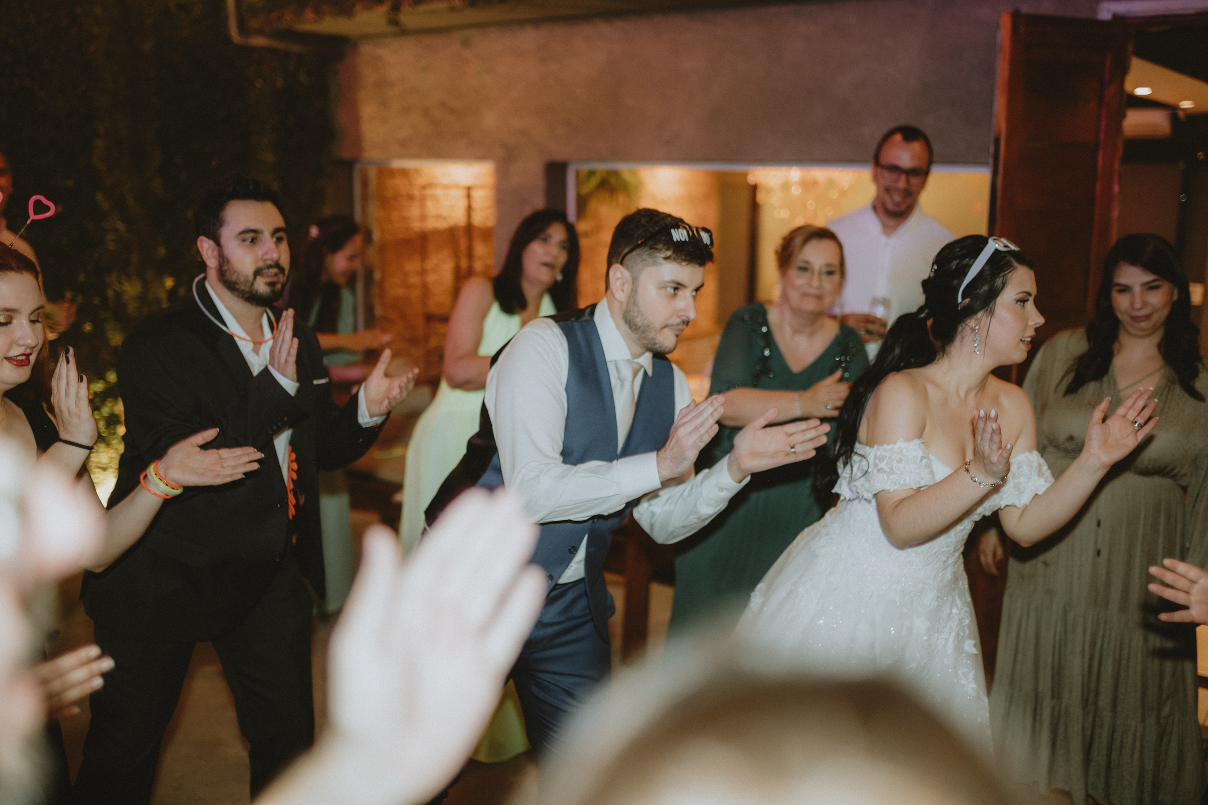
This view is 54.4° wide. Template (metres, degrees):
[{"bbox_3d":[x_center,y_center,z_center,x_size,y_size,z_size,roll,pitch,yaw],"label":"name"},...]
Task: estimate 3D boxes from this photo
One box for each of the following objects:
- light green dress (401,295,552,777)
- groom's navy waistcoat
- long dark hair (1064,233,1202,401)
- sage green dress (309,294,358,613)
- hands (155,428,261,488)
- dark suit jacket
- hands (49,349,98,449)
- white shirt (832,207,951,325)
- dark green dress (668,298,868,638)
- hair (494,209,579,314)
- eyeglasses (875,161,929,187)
[{"bbox_3d":[-0.361,0.343,3.420,0.460,1.350,0.440,-5,11,-33],"label":"light green dress"},{"bbox_3d":[-0.060,0.115,2.120,0.410,0.600,0.290,-9,29,-44],"label":"groom's navy waistcoat"},{"bbox_3d":[1.246,-0.203,2.760,0.295,0.390,0.240,5,10,27],"label":"long dark hair"},{"bbox_3d":[-1.106,0.154,4.333,0.420,1.200,0.420,-7,12,-39],"label":"sage green dress"},{"bbox_3d":[-0.646,0.090,1.920,0.175,0.095,0.060,-1,10,-9],"label":"hands"},{"bbox_3d":[-0.747,0.086,2.346,0.550,0.710,0.440,-8,12,-42],"label":"dark suit jacket"},{"bbox_3d":[-0.830,-0.008,1.840,0.080,0.165,0.055,-8,3,20],"label":"hands"},{"bbox_3d":[0.801,-0.179,3.231,0.500,0.720,0.340,2,9,5],"label":"white shirt"},{"bbox_3d":[0.432,0.427,3.010,0.550,1.330,0.420,0,10,-4],"label":"dark green dress"},{"bbox_3d":[-0.189,-0.397,3.330,0.220,0.300,0.220,1,7,-35],"label":"hair"},{"bbox_3d":[0.763,-0.591,3.020,0.140,0.046,0.140,11,19,6],"label":"eyeglasses"}]

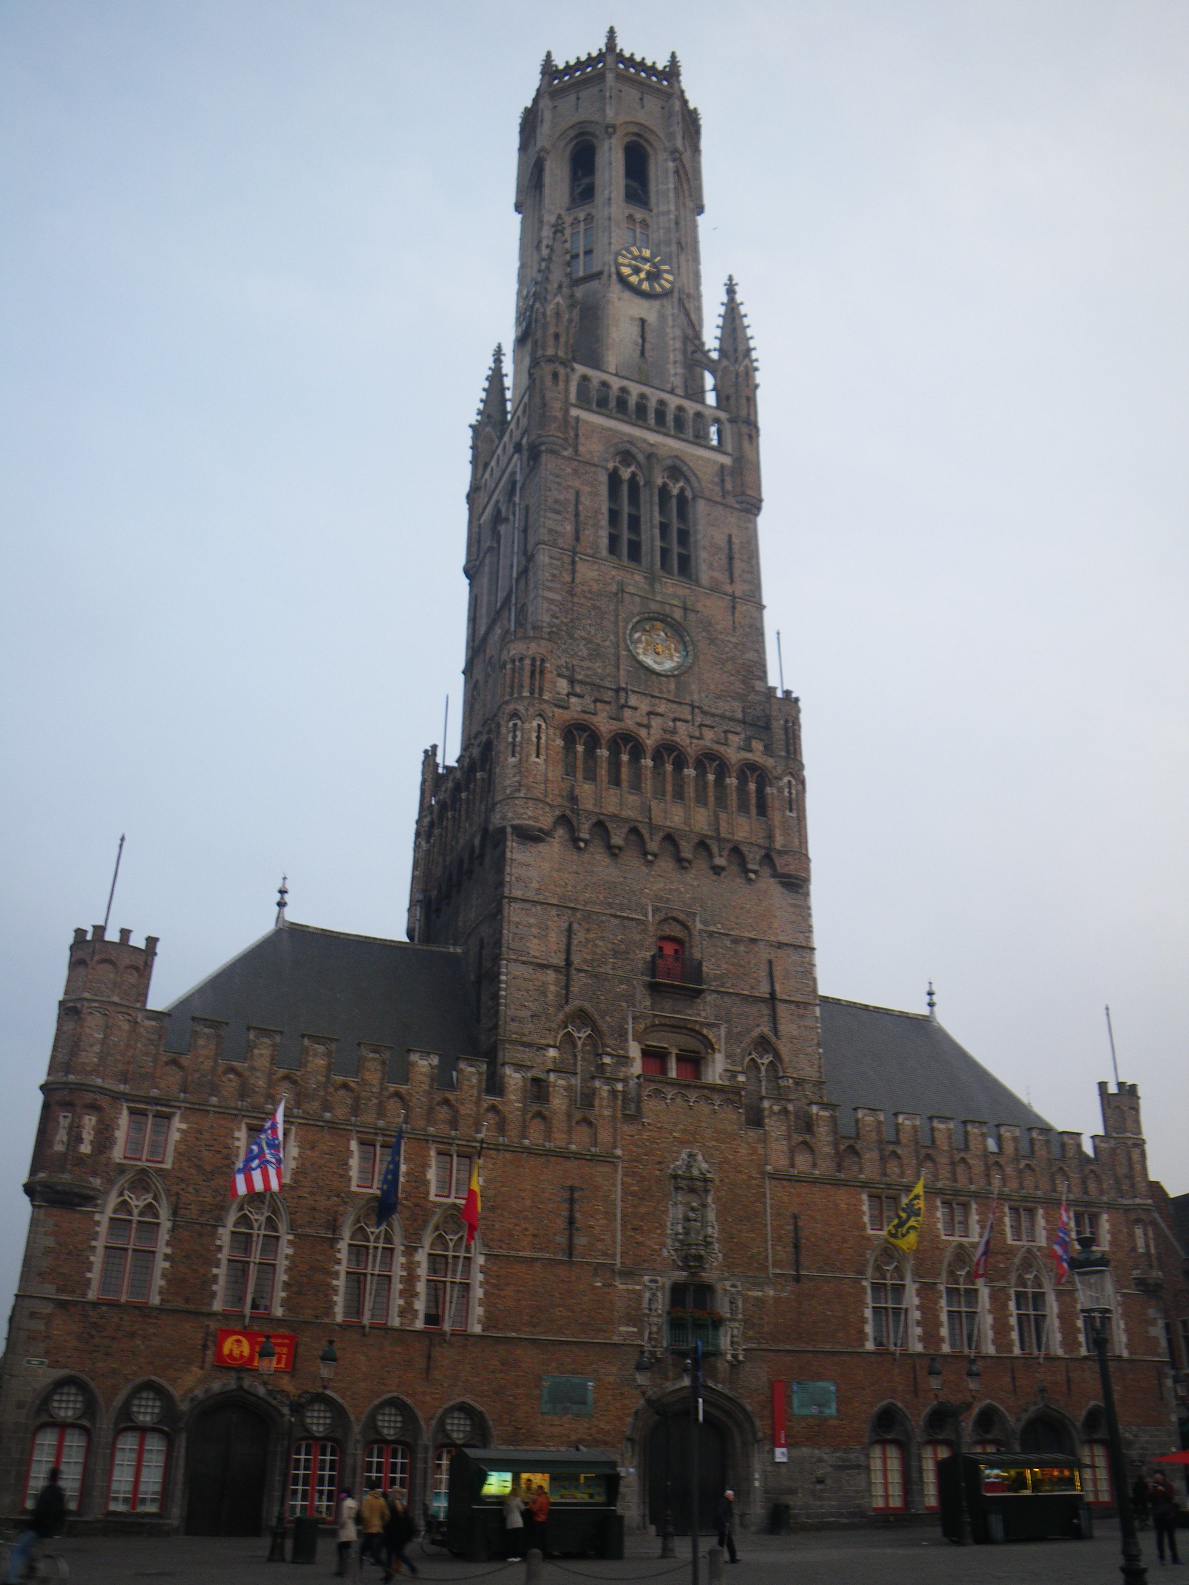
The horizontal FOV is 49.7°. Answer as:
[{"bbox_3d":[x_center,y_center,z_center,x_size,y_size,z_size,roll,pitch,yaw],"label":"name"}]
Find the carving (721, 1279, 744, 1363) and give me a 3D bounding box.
[{"bbox_3d":[4.759,18.220,44.264,0.800,2.850,0.400,12,-30,-19],"label":"carving"}]

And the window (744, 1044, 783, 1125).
[{"bbox_3d":[6.642,11.614,50.480,1.600,3.400,0.400,12,-30,-19],"label":"window"}]

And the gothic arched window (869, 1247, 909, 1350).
[{"bbox_3d":[10.893,18.612,47.163,1.650,3.600,0.400,12,-30,-19],"label":"gothic arched window"}]

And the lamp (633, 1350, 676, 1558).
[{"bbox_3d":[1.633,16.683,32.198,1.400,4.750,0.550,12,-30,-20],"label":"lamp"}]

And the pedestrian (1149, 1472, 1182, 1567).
[{"bbox_3d":[11.683,14.823,26.212,0.600,1.770,0.450,-16,-32,29],"label":"pedestrian"}]

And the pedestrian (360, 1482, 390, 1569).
[{"bbox_3d":[-4.652,15.514,27.134,0.600,1.730,0.500,5,-28,-7],"label":"pedestrian"}]

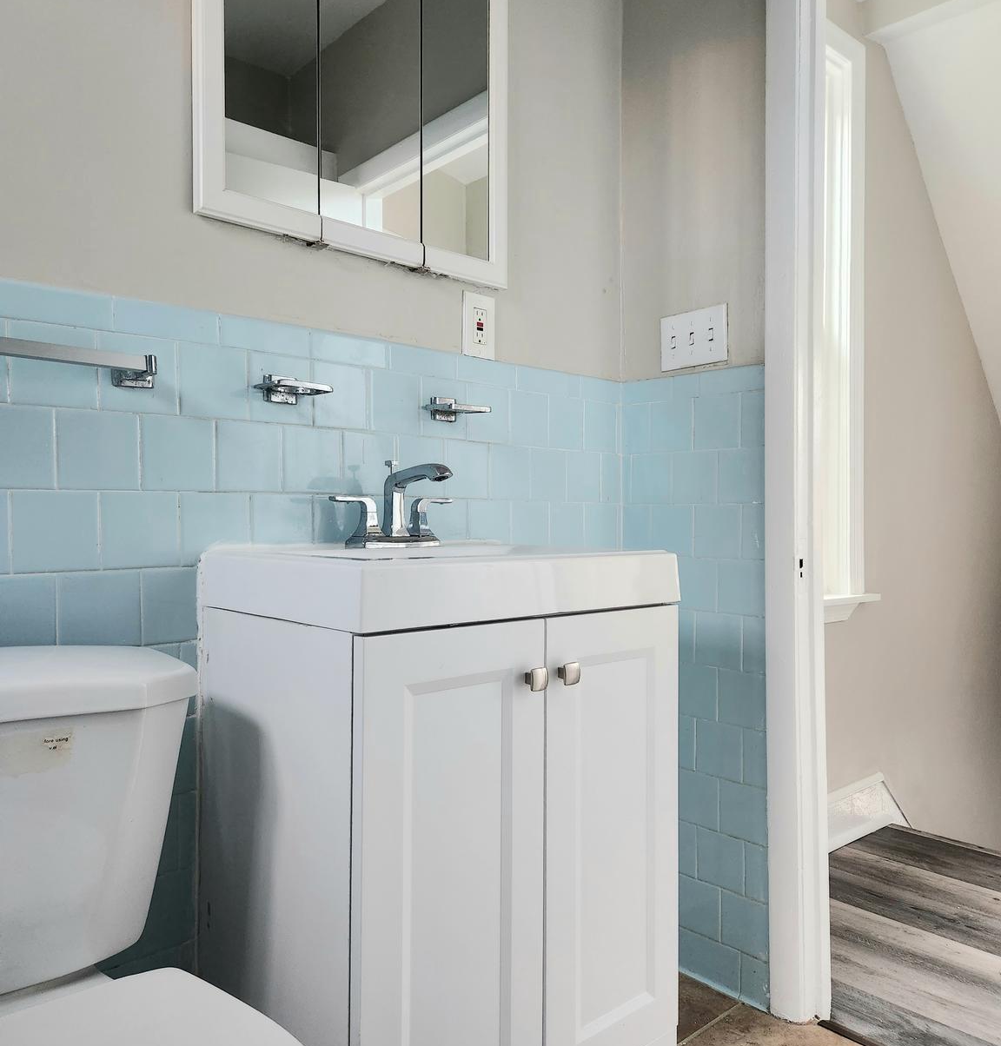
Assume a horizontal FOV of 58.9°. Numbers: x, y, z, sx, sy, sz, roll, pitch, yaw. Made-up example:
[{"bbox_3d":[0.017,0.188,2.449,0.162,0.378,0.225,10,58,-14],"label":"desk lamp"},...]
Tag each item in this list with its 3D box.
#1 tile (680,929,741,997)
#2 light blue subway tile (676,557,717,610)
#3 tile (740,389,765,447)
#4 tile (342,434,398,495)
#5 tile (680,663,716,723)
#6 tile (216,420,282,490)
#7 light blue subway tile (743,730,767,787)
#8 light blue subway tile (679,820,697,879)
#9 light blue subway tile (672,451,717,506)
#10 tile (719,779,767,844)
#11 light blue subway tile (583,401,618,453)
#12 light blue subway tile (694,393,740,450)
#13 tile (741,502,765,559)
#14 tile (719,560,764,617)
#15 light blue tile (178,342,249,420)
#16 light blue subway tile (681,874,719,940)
[{"bbox_3d":[0.430,0.901,1.823,0.010,0.097,0.152,0,0,-43],"label":"tile"},{"bbox_3d":[0.402,0.126,1.818,0.009,0.108,0.108,0,0,-43],"label":"light blue subway tile"},{"bbox_3d":[0.492,-0.201,1.717,0.010,0.108,0.050,0,-1,-43],"label":"tile"},{"bbox_3d":[-0.226,-0.099,1.519,0.108,0.108,0.010,0,0,-43],"label":"tile"},{"bbox_3d":[0.399,0.342,1.809,0.009,0.108,0.108,0,0,-42],"label":"tile"},{"bbox_3d":[-0.385,-0.099,1.351,0.108,0.108,0.009,0,0,-43],"label":"tile"},{"bbox_3d":[0.491,0.452,1.707,0.009,0.108,0.057,0,0,-42],"label":"light blue subway tile"},{"bbox_3d":[0.366,0.675,1.857,0.010,0.108,0.108,0,-1,-43],"label":"light blue subway tile"},{"bbox_3d":[0.401,-0.093,1.813,0.010,0.108,0.108,0,-1,-43],"label":"light blue subway tile"},{"bbox_3d":[0.477,0.564,1.740,0.010,0.108,0.102,0,-1,-43],"label":"tile"},{"bbox_3d":[0.216,-0.204,1.921,0.108,0.108,0.010,0,-1,-43],"label":"light blue subway tile"},{"bbox_3d":[0.444,-0.206,1.809,0.010,0.110,0.108,0,0,-43],"label":"light blue subway tile"},{"bbox_3d":[0.493,0.018,1.717,0.010,0.104,0.053,0,-1,-43],"label":"tile"},{"bbox_3d":[0.474,0.125,1.728,0.009,0.108,0.108,0,0,-42],"label":"tile"},{"bbox_3d":[-0.429,-0.209,1.329,0.108,0.108,0.010,0,0,-43],"label":"light blue tile"},{"bbox_3d":[0.405,0.783,1.814,0.009,0.108,0.108,0,0,-43],"label":"light blue subway tile"}]

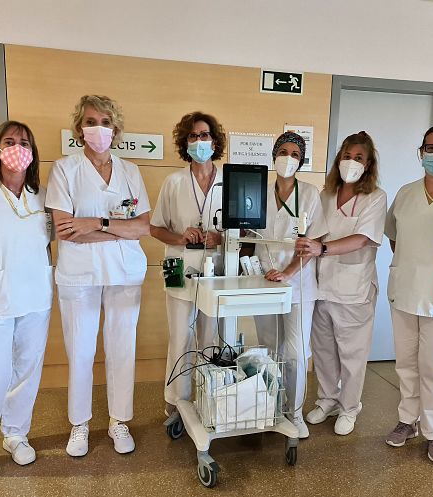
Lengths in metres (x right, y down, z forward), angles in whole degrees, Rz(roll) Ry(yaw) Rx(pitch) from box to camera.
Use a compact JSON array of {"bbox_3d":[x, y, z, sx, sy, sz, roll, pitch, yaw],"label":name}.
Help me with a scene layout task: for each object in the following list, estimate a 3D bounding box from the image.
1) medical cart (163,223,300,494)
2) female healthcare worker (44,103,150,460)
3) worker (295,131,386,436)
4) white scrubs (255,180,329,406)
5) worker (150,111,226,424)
[{"bbox_3d":[0.088,0.490,2.407,0.510,1.157,0.520,-2,10,-25],"label":"medical cart"},{"bbox_3d":[-0.594,0.155,2.398,0.508,1.774,0.360,0,9,-10],"label":"female healthcare worker"},{"bbox_3d":[0.685,0.200,2.702,0.515,1.677,0.450,7,10,30],"label":"worker"},{"bbox_3d":[0.365,0.284,2.596,0.402,1.282,0.340,4,9,15],"label":"white scrubs"},{"bbox_3d":[-0.154,0.133,2.696,0.425,1.753,0.380,0,9,-10],"label":"worker"}]

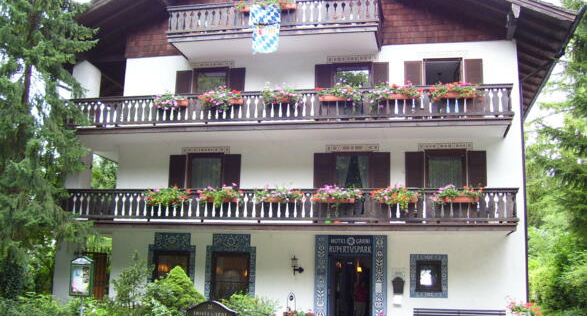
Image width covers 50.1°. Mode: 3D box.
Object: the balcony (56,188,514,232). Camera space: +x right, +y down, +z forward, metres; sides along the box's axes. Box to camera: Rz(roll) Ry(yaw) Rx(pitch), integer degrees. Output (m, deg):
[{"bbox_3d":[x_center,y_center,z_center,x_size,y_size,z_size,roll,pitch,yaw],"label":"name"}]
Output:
[{"bbox_3d":[-0.311,1.481,17.100,12.125,1.030,1.705,-1,-10,10],"label":"balcony"}]

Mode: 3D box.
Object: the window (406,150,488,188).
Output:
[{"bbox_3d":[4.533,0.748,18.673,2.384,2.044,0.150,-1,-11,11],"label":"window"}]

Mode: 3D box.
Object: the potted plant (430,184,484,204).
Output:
[{"bbox_3d":[4.320,0.971,16.595,1.359,0.519,0.380,-1,-11,11],"label":"potted plant"}]

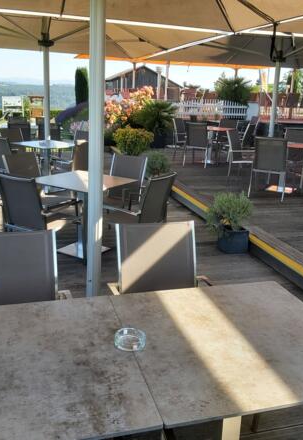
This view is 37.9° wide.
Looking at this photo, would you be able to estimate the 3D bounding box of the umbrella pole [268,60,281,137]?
[{"bbox_3d":[2.534,-2.246,9.105,0.100,2.340,0.100,2,16,0],"label":"umbrella pole"}]

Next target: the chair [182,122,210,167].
[{"bbox_3d":[0.950,-1.557,9.046,0.570,0.890,0.620,7,17,13],"label":"chair"}]

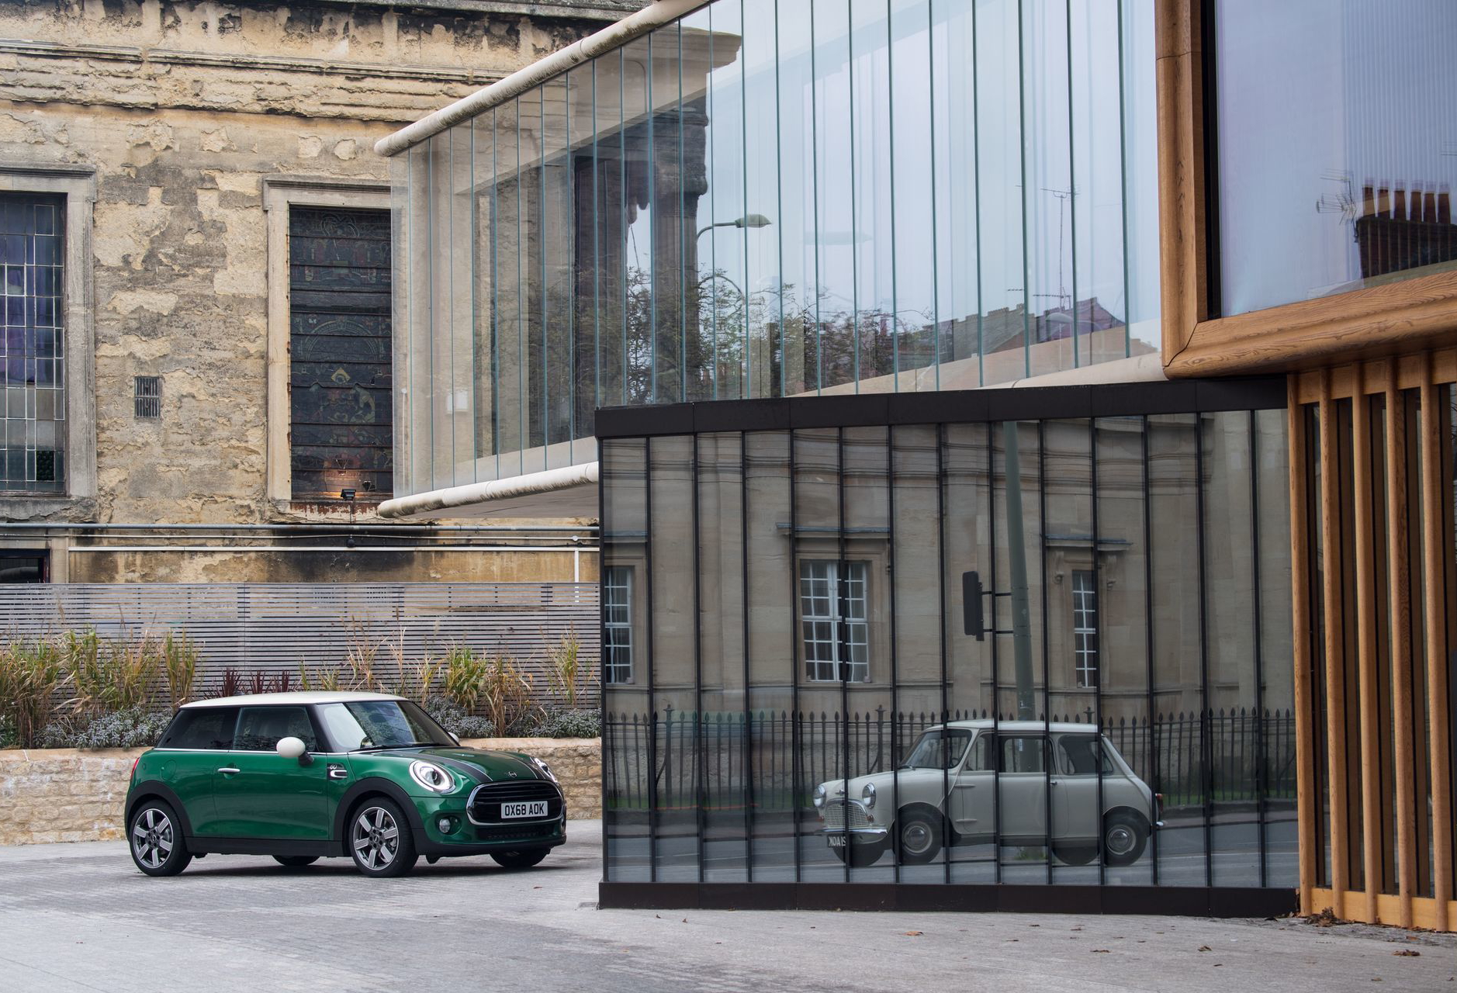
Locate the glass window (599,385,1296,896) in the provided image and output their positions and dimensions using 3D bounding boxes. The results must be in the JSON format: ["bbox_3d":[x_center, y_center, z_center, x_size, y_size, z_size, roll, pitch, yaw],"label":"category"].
[{"bbox_3d":[1.261,0.918,20.021,4.378,3.072,0.200,-2,-4,22],"label":"glass window"}]

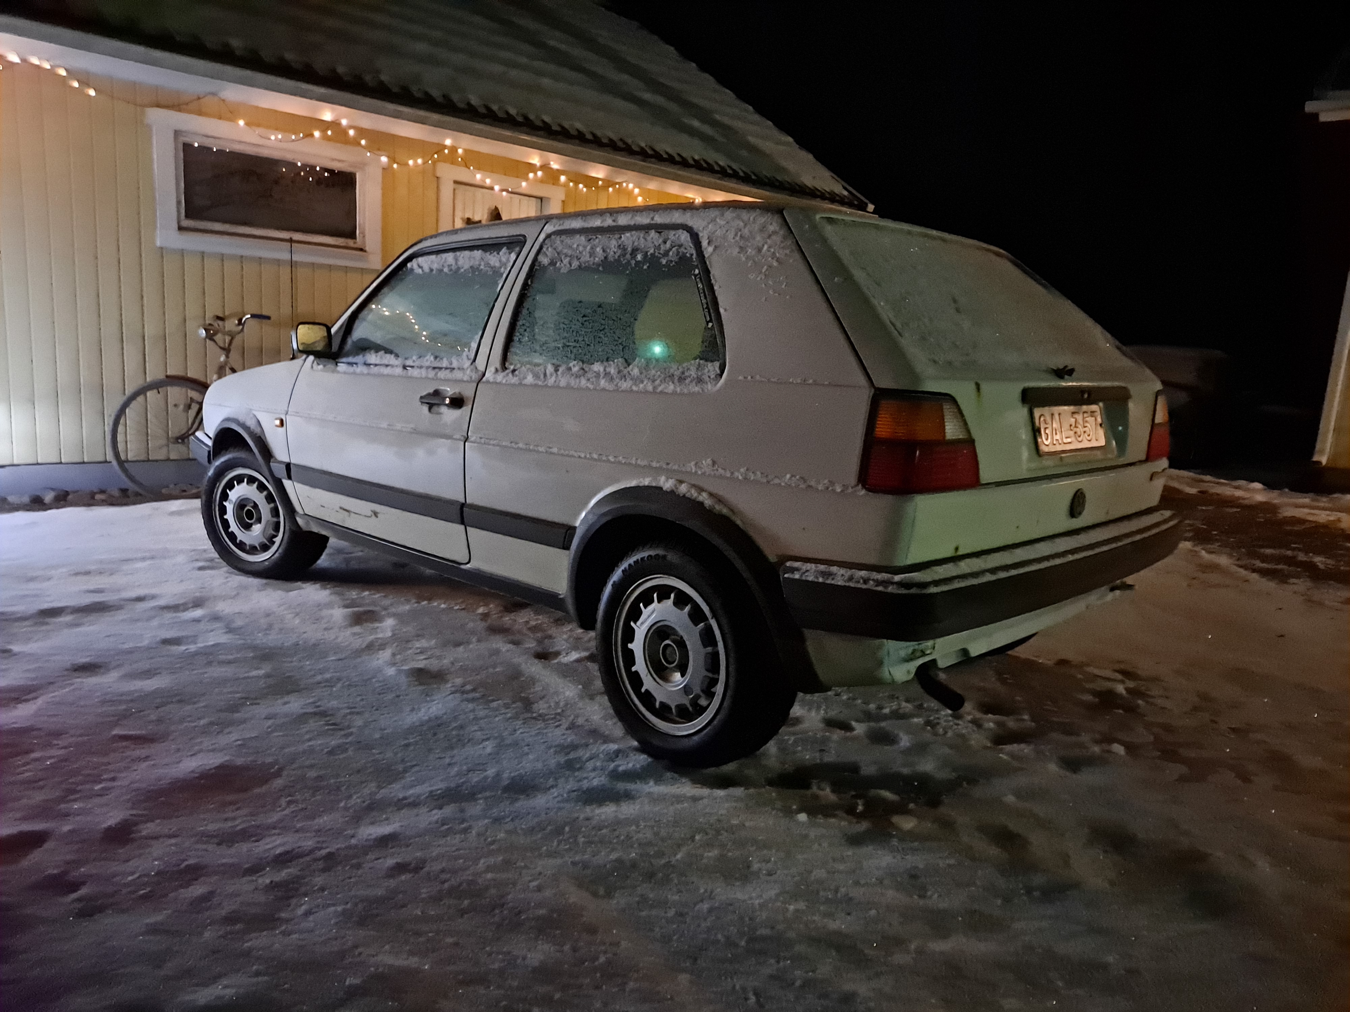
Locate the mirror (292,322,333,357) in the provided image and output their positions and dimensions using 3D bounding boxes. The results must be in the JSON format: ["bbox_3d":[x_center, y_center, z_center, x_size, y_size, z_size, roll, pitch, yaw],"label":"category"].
[{"bbox_3d":[-1.264,-0.579,3.393,0.100,0.122,0.150,10,12,44],"label":"mirror"}]

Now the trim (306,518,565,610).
[{"bbox_3d":[-0.830,0.166,3.118,1.530,0.060,0.050,10,12,44],"label":"trim"}]

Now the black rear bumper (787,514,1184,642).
[{"bbox_3d":[0.917,0.125,2.497,0.335,0.132,1.645,10,12,43],"label":"black rear bumper"}]

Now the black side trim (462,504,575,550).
[{"bbox_3d":[-0.440,0.054,2.681,0.500,0.067,0.025,10,12,44],"label":"black side trim"}]

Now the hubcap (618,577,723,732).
[{"bbox_3d":[-0.006,0.356,2.344,0.380,0.380,0.055,10,12,44],"label":"hubcap"}]

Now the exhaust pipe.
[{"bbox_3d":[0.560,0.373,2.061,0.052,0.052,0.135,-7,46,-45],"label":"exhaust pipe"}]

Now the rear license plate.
[{"bbox_3d":[0.978,-0.191,2.400,0.012,0.115,0.397,-6,0,45],"label":"rear license plate"}]

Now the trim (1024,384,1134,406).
[{"bbox_3d":[0.987,-0.272,2.381,0.035,0.042,0.635,10,12,43],"label":"trim"}]

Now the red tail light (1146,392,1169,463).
[{"bbox_3d":[1.413,-0.236,2.878,0.110,0.200,0.310,10,12,43],"label":"red tail light"}]

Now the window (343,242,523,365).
[{"bbox_3d":[-0.804,-0.635,3.133,0.880,0.400,0.040,10,-8,44],"label":"window"}]

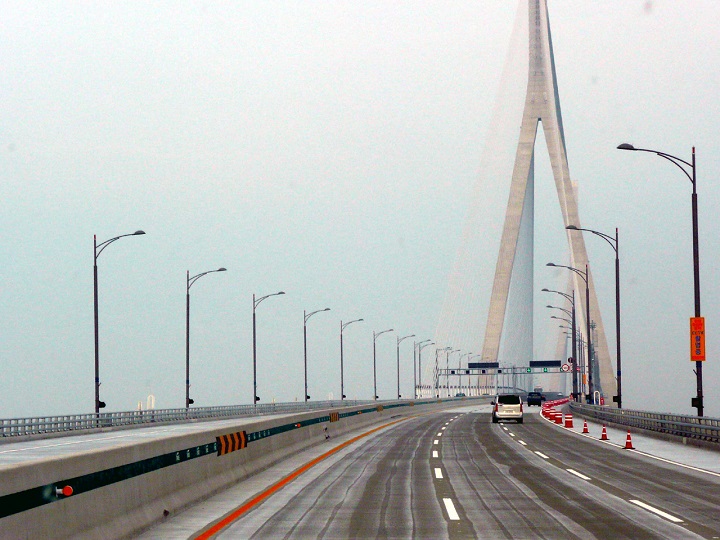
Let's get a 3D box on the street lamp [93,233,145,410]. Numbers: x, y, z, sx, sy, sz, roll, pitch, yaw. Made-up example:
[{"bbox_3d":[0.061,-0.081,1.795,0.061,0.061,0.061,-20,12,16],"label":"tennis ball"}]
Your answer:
[{"bbox_3d":[-14.737,3.670,152.817,3.200,12.100,0.400,-1,-4,3],"label":"street lamp"}]

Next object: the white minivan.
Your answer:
[{"bbox_3d":[10.204,9.629,170.449,1.890,1.820,4.900,0,-3,2],"label":"white minivan"}]

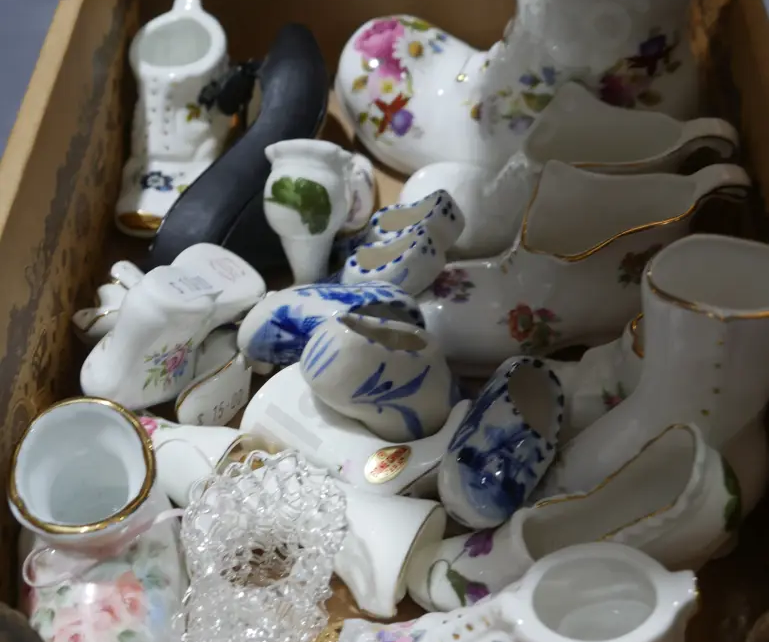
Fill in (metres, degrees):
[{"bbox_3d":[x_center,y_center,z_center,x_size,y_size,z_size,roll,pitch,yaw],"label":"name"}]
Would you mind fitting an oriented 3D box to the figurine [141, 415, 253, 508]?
[{"bbox_3d":[-0.074,0.054,0.543,0.050,0.037,0.040,1,42,10],"label":"figurine"}]

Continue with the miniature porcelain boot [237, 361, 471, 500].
[{"bbox_3d":[-0.011,0.042,0.547,0.084,0.038,0.050,0,82,0],"label":"miniature porcelain boot"}]

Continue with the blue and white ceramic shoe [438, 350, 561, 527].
[{"bbox_3d":[0.038,0.041,0.469,0.030,0.031,0.064,25,49,-2],"label":"blue and white ceramic shoe"}]

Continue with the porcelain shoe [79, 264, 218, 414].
[{"bbox_3d":[-0.096,0.006,0.578,0.048,0.058,0.036,22,18,-9],"label":"porcelain shoe"}]

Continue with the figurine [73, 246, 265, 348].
[{"bbox_3d":[-0.090,-0.010,0.597,0.074,0.042,0.036,10,31,17],"label":"figurine"}]

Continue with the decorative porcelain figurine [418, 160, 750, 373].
[{"bbox_3d":[0.076,-0.022,0.533,0.123,0.061,0.048,-8,42,-10],"label":"decorative porcelain figurine"}]

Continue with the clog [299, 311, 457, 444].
[{"bbox_3d":[-0.002,0.018,0.470,0.056,0.031,0.027,14,33,15],"label":"clog"}]

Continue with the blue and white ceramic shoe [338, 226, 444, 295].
[{"bbox_3d":[0.004,-0.024,0.613,0.049,0.029,0.026,-26,54,-12],"label":"blue and white ceramic shoe"}]

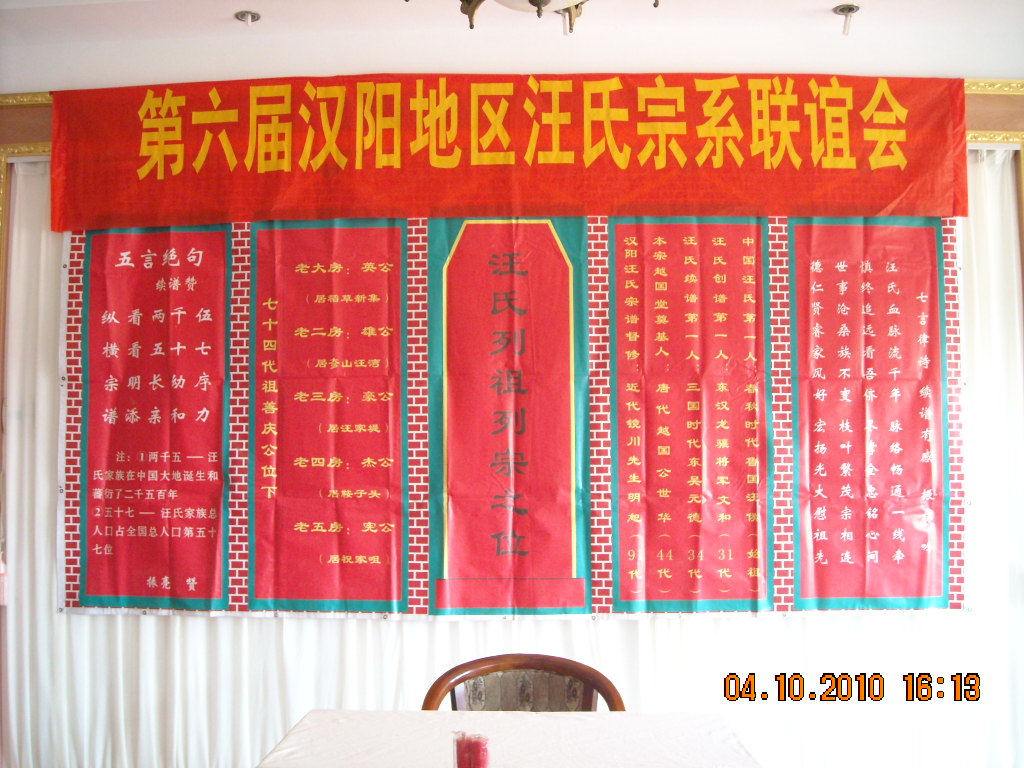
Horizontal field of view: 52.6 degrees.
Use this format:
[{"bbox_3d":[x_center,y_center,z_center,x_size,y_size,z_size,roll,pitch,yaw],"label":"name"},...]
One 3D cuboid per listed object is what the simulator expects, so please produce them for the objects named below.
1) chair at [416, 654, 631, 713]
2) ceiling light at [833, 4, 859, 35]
[{"bbox_3d":[0.030,1.173,2.630,0.580,0.850,0.570,0,-4,0],"label":"chair"},{"bbox_3d":[1.417,-1.538,4.400,0.113,0.105,0.113,0,-4,2],"label":"ceiling light"}]

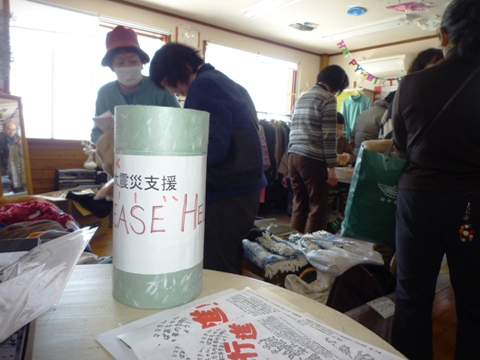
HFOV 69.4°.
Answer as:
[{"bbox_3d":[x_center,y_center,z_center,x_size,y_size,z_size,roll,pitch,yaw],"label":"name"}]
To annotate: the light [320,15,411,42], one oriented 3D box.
[{"bbox_3d":[1.660,-2.019,4.724,0.230,0.085,1.270,-2,9,-36],"label":"light"}]

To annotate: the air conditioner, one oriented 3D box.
[{"bbox_3d":[2.223,-1.717,5.331,0.205,0.260,0.790,-2,9,-36],"label":"air conditioner"}]

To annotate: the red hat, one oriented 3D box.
[{"bbox_3d":[-0.618,-0.727,1.880,0.260,0.190,0.275,-2,11,-15],"label":"red hat"}]

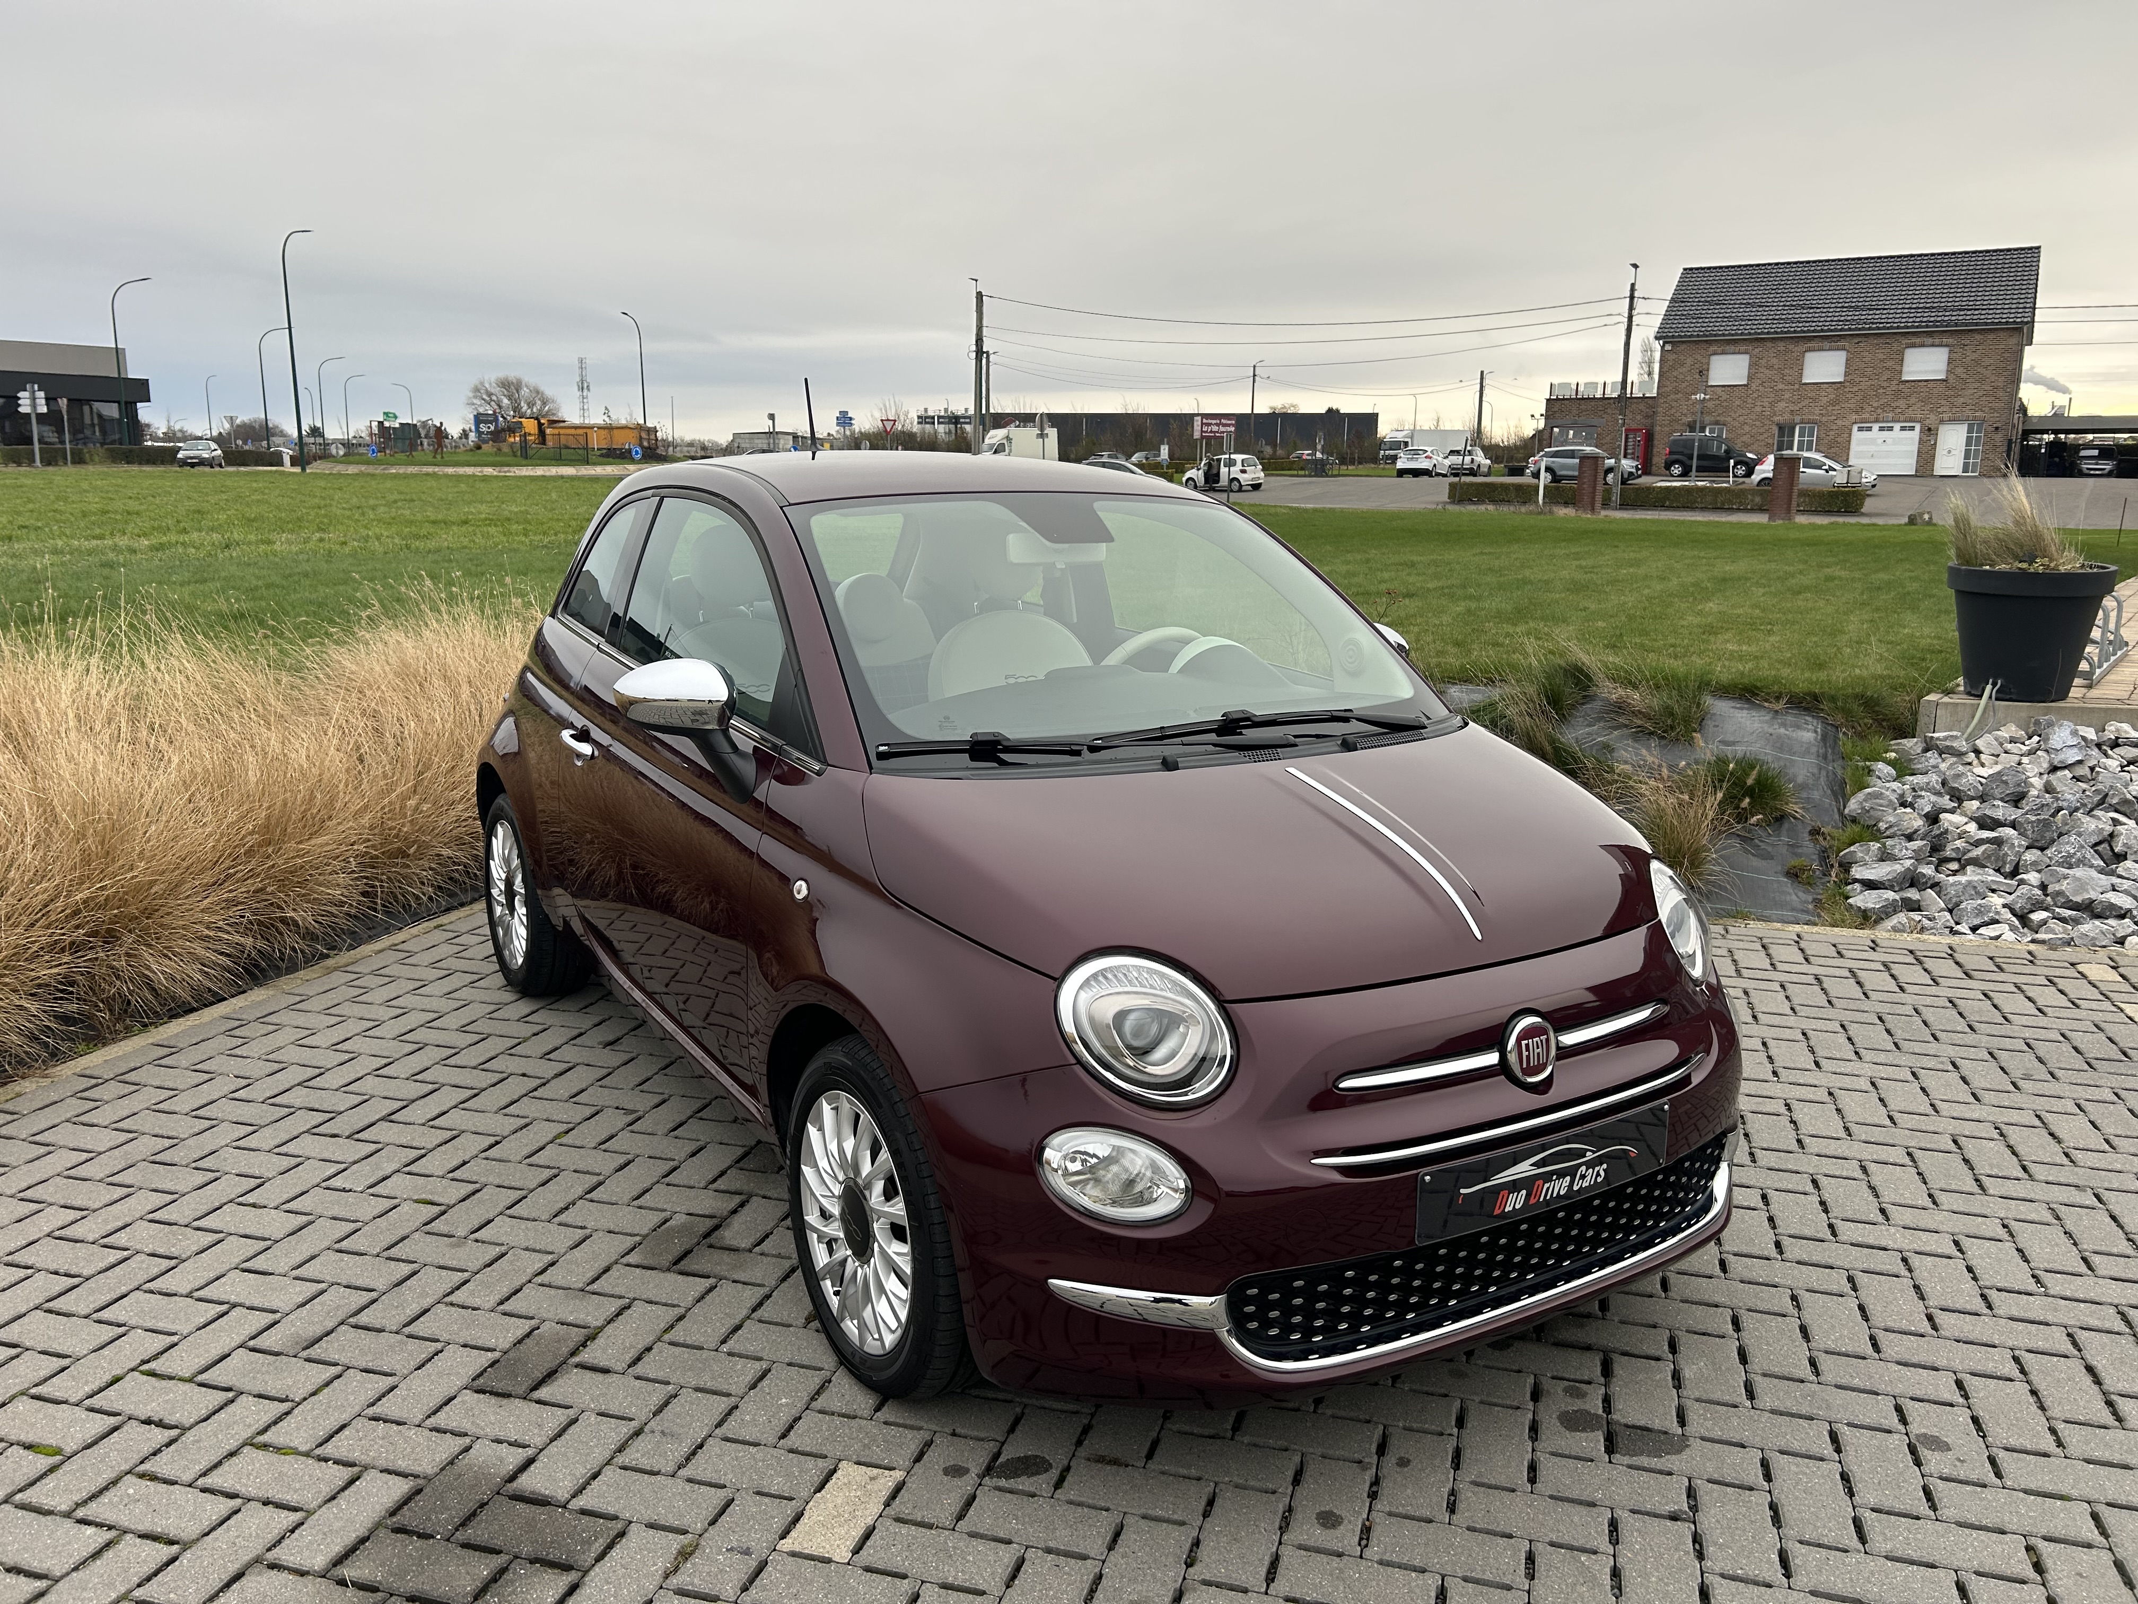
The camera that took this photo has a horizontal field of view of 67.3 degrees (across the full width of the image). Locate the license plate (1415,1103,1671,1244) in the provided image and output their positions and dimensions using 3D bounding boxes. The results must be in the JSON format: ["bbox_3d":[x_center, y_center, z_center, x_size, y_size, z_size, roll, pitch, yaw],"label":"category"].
[{"bbox_3d":[0.700,0.535,2.343,0.520,0.110,0.020,-6,14,-31],"label":"license plate"}]

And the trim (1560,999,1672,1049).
[{"bbox_3d":[0.838,0.336,2.466,0.285,0.027,0.040,-8,14,-36],"label":"trim"}]

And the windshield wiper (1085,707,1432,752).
[{"bbox_3d":[0.372,-0.139,2.986,0.810,0.055,0.090,-8,14,-35],"label":"windshield wiper"}]

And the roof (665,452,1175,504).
[{"bbox_3d":[-0.404,-0.783,3.901,1.040,0.100,1.220,-6,14,-31],"label":"roof"}]

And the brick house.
[{"bbox_3d":[32.817,-19.788,73.438,19.020,9.420,9.920,7,14,29],"label":"brick house"}]

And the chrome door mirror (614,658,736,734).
[{"bbox_3d":[-0.711,-0.191,2.868,0.185,0.130,0.120,-6,14,-31],"label":"chrome door mirror"}]

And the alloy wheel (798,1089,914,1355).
[{"bbox_3d":[-0.282,0.659,2.582,0.155,0.415,0.415,-6,13,-31],"label":"alloy wheel"}]

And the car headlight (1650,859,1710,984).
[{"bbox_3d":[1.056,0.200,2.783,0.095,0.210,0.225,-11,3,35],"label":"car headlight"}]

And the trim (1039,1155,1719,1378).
[{"bbox_3d":[0.637,0.665,2.459,1.400,0.150,0.270,-6,13,-31],"label":"trim"}]

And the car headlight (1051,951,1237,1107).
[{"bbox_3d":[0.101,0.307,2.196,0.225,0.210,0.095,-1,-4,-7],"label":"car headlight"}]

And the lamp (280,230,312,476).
[{"bbox_3d":[-35.992,-21.411,76.189,0.300,10.900,2.300,3,13,14],"label":"lamp"}]

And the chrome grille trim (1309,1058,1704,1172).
[{"bbox_3d":[0.685,0.445,2.341,0.825,0.028,0.065,-6,13,-31],"label":"chrome grille trim"}]

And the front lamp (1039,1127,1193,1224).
[{"bbox_3d":[0.062,0.506,2.191,0.195,0.140,0.085,1,12,0],"label":"front lamp"}]

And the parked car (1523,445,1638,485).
[{"bbox_3d":[21.050,-13.715,65.600,4.200,1.510,1.790,8,14,32],"label":"parked car"}]

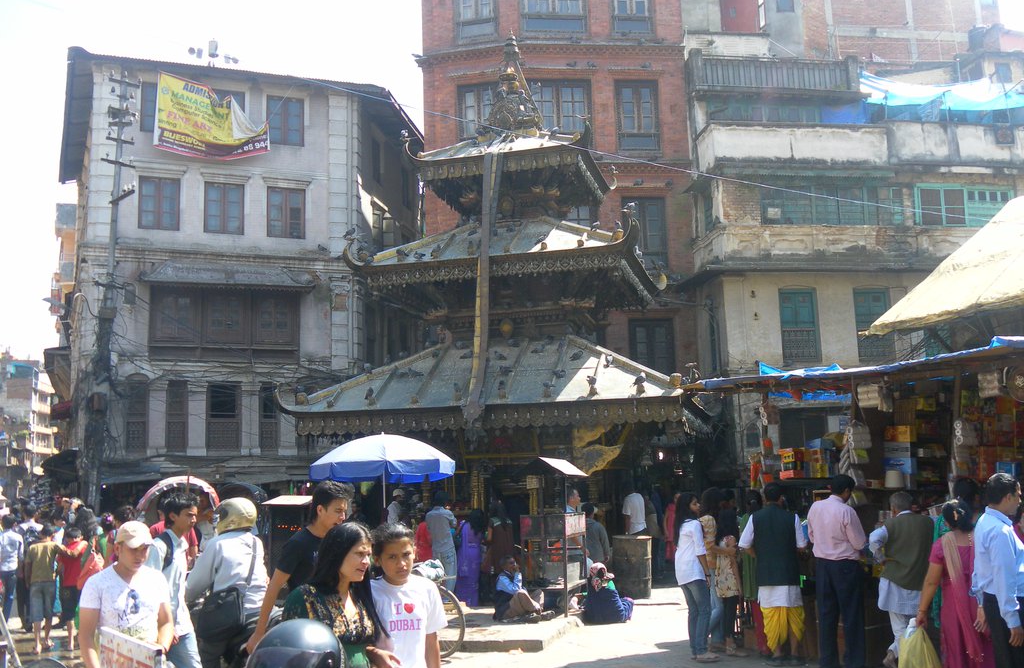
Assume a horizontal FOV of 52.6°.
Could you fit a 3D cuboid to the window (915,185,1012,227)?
[{"bbox_3d":[10.047,-2.853,23.096,2.310,0.972,0.180,0,-10,-6],"label":"window"}]

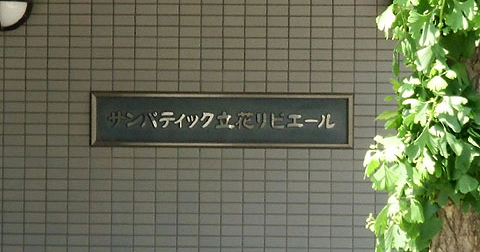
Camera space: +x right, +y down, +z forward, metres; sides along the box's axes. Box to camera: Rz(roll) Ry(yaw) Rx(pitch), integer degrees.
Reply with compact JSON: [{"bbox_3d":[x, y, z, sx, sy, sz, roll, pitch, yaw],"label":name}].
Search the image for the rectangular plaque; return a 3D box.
[{"bbox_3d":[-0.083,-0.028,15.125,1.200,0.250,0.045,1,-1,3],"label":"rectangular plaque"}]

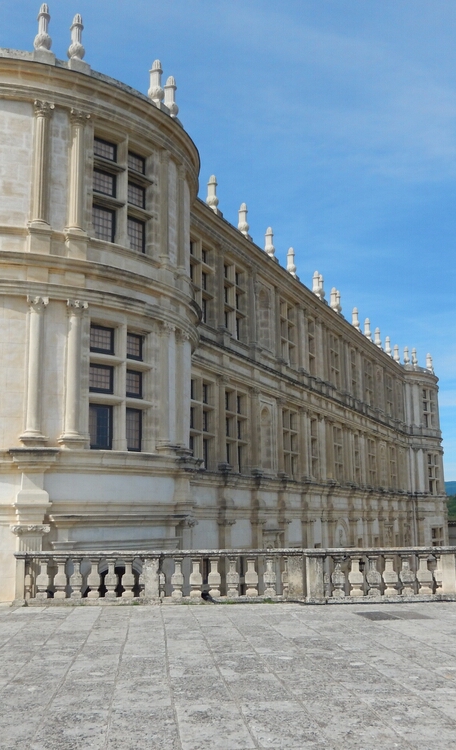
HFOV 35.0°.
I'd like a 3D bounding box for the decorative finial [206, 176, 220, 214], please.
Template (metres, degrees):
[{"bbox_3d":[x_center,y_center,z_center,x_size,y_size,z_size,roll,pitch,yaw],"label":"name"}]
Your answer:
[{"bbox_3d":[-0.536,-6.642,26.512,0.440,1.580,0.440,-1,-11,0],"label":"decorative finial"}]

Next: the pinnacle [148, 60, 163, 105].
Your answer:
[{"bbox_3d":[-1.934,-8.009,19.637,0.442,1.325,0.442,-1,-11,0],"label":"pinnacle"}]

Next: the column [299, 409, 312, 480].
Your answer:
[{"bbox_3d":[3.455,3.115,32.219,0.400,3.280,0.500,-6,-13,25],"label":"column"}]

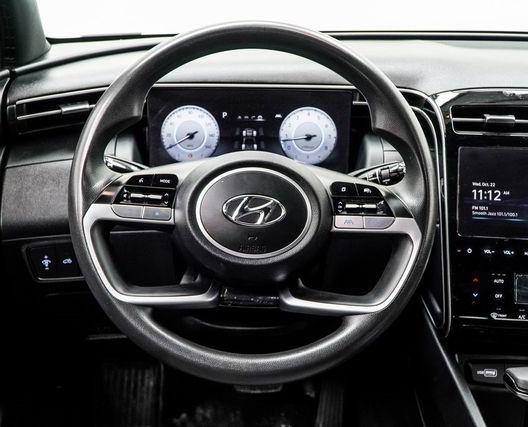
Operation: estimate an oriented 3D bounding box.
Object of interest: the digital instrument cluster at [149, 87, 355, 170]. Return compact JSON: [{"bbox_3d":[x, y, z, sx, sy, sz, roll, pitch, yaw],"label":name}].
[{"bbox_3d":[-0.018,-0.107,0.800,0.265,0.115,0.030,1,11,-2],"label":"digital instrument cluster"}]

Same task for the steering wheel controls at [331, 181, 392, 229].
[{"bbox_3d":[0.100,-0.009,0.620,0.062,0.047,0.018,2,-4,-2],"label":"steering wheel controls"}]

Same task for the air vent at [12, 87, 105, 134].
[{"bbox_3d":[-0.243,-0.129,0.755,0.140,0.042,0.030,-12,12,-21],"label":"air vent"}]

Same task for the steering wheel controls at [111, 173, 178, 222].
[{"bbox_3d":[-0.121,-0.017,0.620,0.065,0.047,0.018,2,-4,0],"label":"steering wheel controls"}]

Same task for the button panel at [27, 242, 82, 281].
[{"bbox_3d":[-0.248,0.058,0.730,0.075,0.046,0.020,-1,8,-10],"label":"button panel"}]

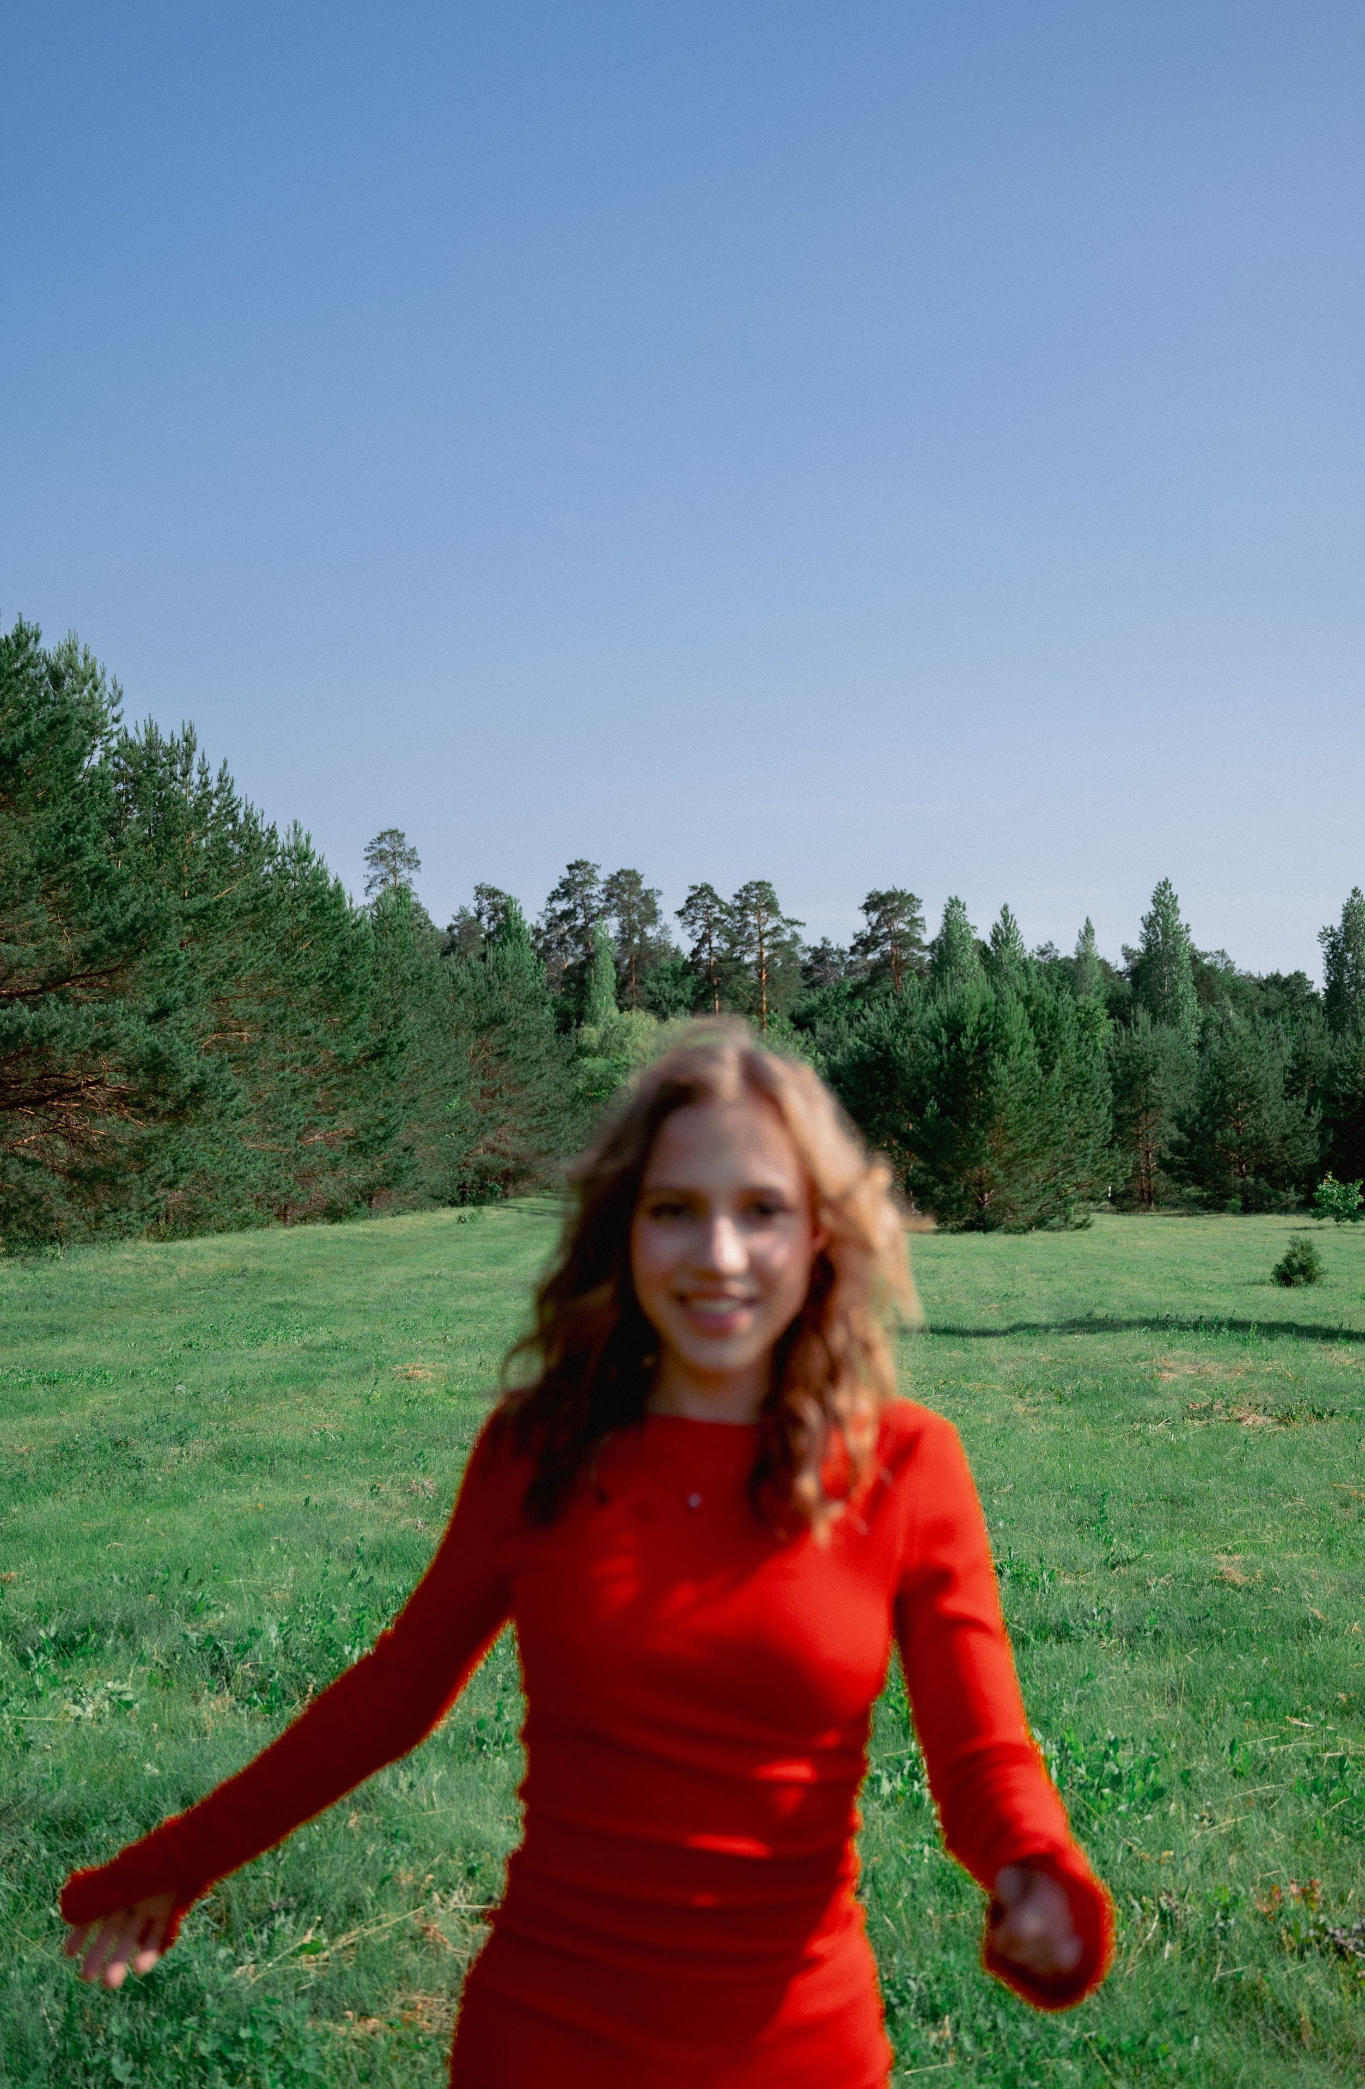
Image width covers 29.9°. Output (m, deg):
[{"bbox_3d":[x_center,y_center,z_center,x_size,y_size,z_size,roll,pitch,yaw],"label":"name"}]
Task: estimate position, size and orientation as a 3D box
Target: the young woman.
[{"bbox_3d":[-0.080,0.810,1.790,0.710,1.650,0.500,0,-3,4],"label":"young woman"}]

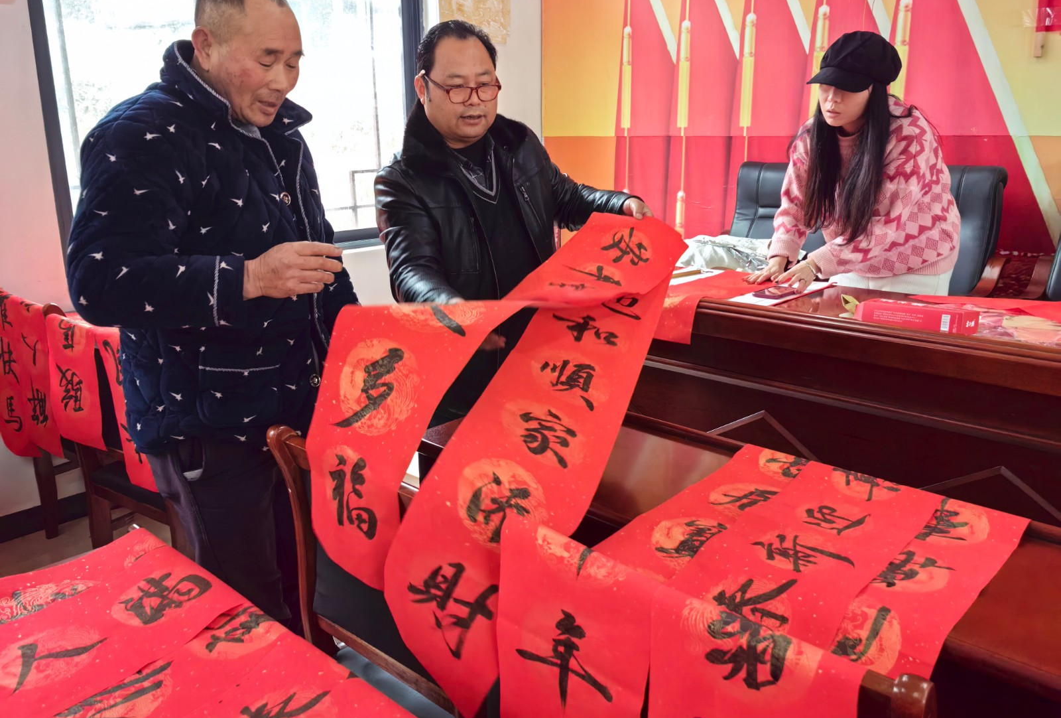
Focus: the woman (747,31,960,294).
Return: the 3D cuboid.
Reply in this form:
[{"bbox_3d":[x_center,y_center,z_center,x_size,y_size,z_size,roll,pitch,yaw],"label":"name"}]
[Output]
[{"bbox_3d":[0.974,-0.160,2.435,0.620,1.500,0.520,-14,19,-42],"label":"woman"}]

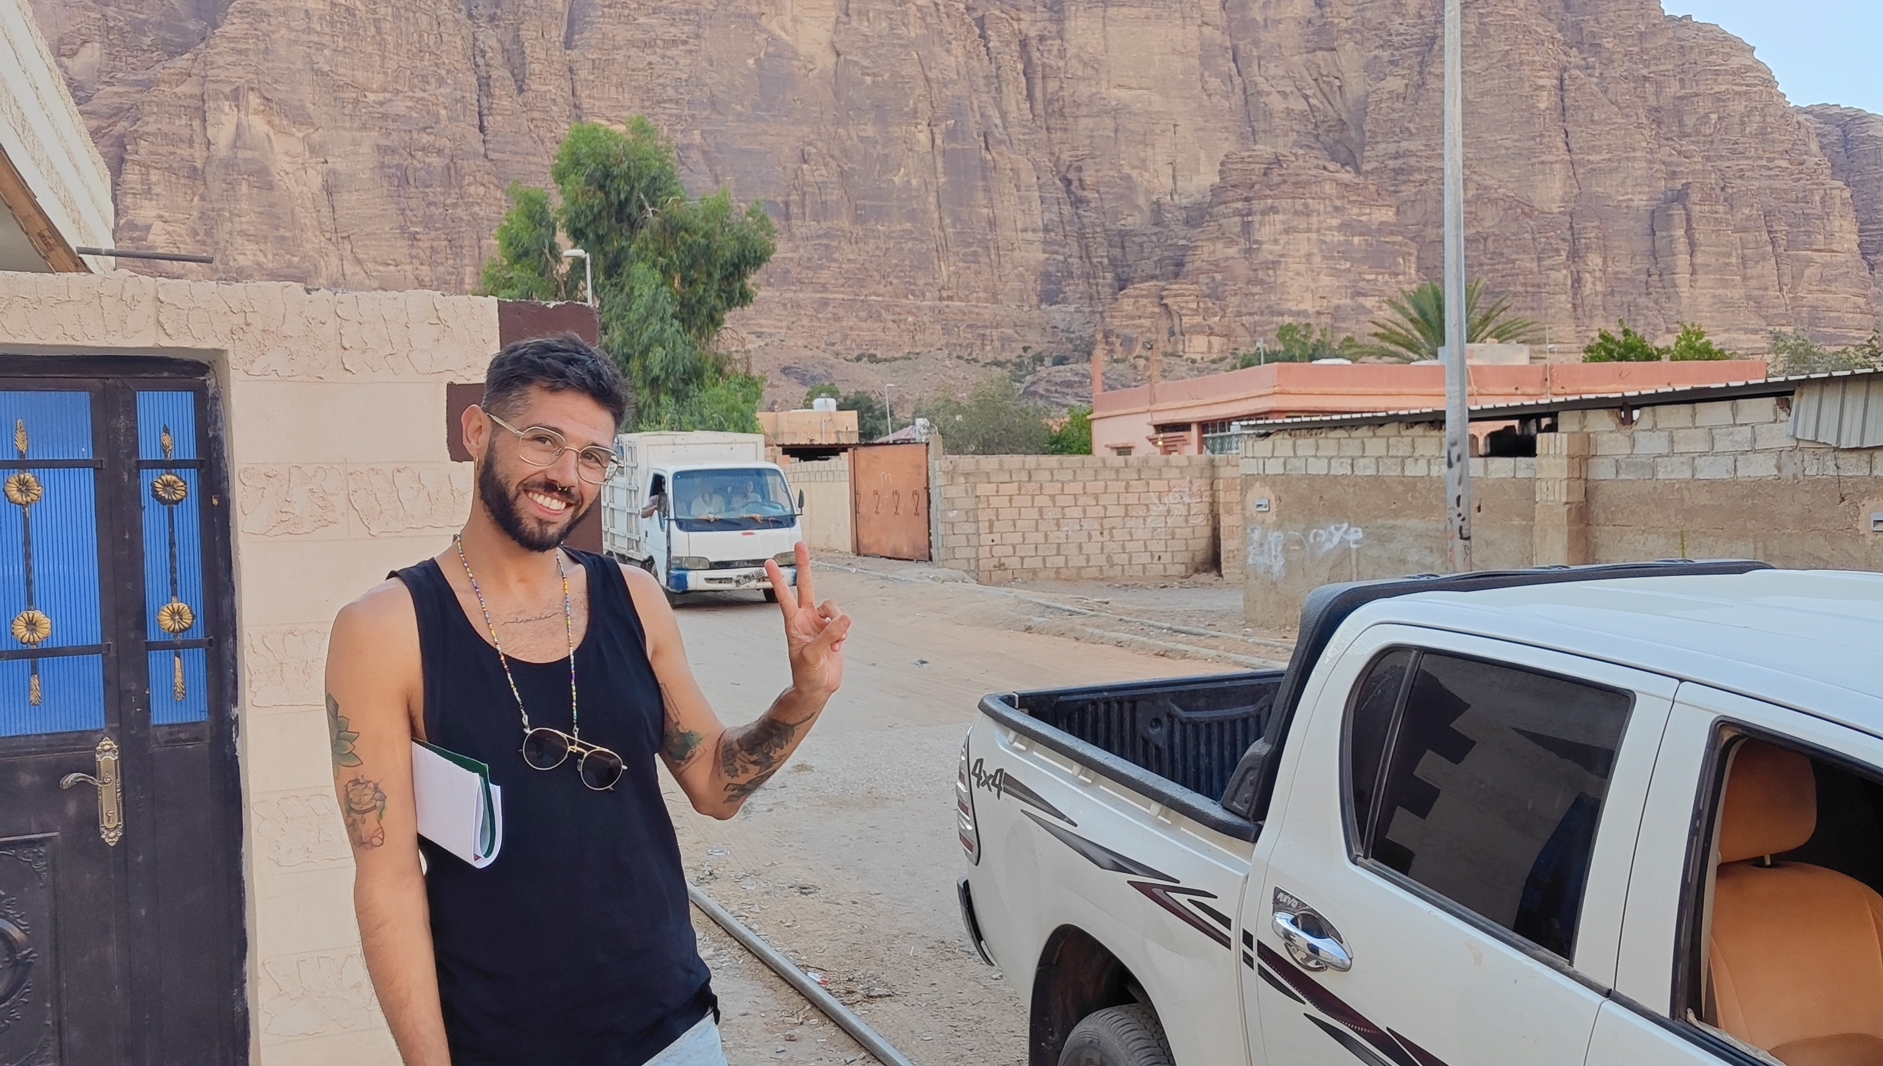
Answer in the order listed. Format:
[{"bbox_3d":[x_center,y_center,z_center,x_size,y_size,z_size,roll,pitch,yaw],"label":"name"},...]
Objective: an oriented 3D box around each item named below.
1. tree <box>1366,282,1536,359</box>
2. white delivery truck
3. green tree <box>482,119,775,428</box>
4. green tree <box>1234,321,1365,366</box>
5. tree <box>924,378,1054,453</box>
[{"bbox_3d":[17.967,-4.819,59.000,6.000,8.050,6.000,-1,2,0],"label":"tree"},{"bbox_3d":[-3.934,-0.297,26.428,2.000,2.550,5.700,-2,2,-20],"label":"white delivery truck"},{"bbox_3d":[-8.627,-5.531,46.000,8.200,11.710,7.600,-1,2,0],"label":"green tree"},{"bbox_3d":[12.875,-4.151,60.000,4.800,6.870,4.800,-1,2,0],"label":"green tree"},{"bbox_3d":[1.786,-3.169,62.000,5.000,5.260,5.000,-1,2,0],"label":"tree"}]

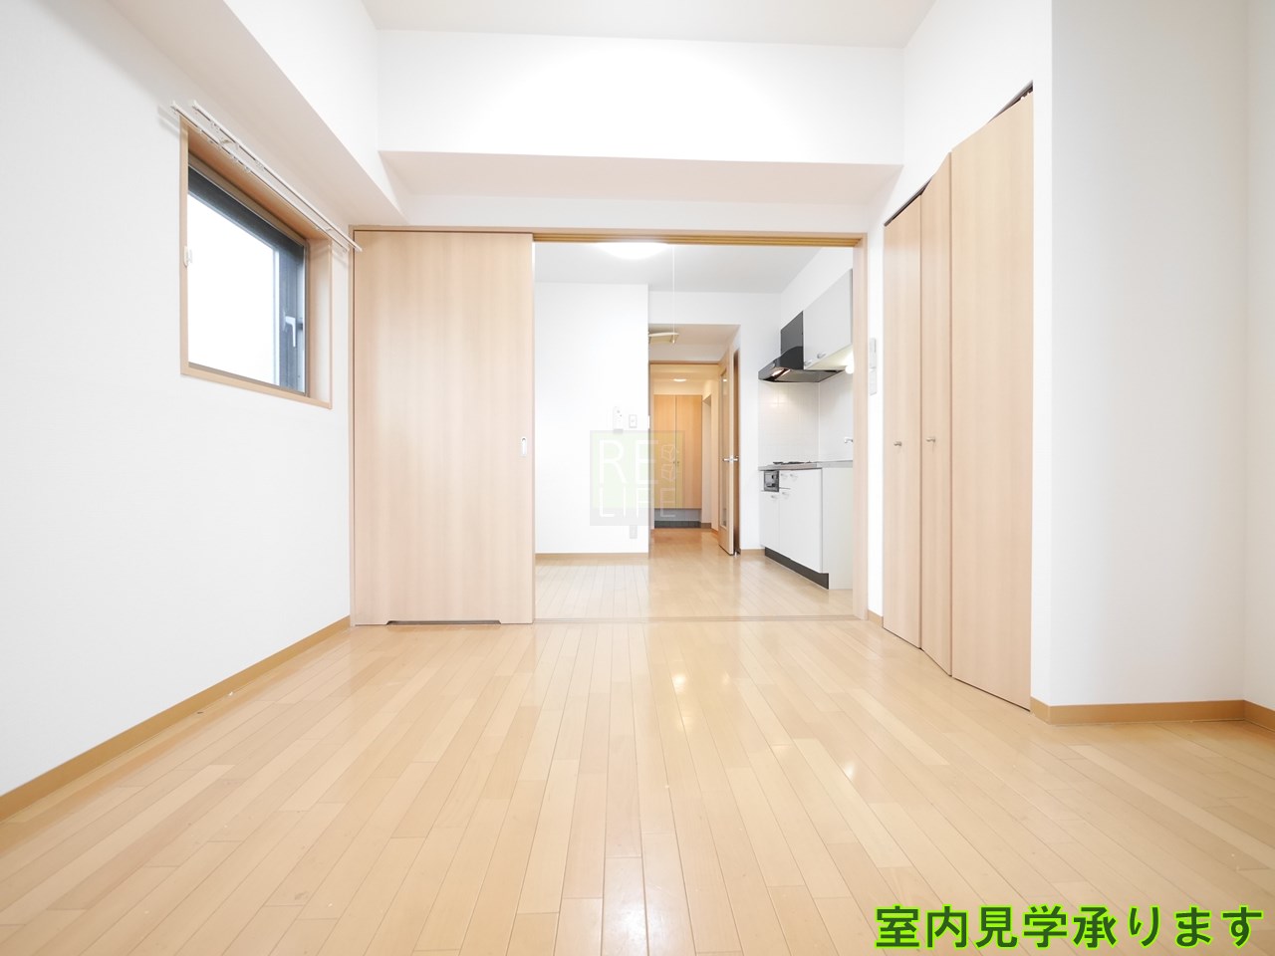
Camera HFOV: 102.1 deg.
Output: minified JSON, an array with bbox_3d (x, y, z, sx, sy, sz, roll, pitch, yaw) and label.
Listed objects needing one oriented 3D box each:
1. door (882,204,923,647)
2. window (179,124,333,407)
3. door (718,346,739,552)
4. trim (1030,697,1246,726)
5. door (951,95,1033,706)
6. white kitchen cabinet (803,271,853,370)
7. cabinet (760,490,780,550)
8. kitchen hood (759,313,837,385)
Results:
[{"bbox_3d":[1.258,-0.248,2.437,0.030,2.002,0.313,0,0,-2],"label":"door"},{"bbox_3d":[-1.542,-0.755,2.105,0.120,0.835,0.885,0,0,-2],"label":"window"},{"bbox_3d":[0.895,-0.259,5.315,0.045,1.994,0.708,0,0,0],"label":"door"},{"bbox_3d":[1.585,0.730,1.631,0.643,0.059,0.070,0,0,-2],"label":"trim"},{"bbox_3d":[1.252,-0.244,1.823,0.030,2.002,0.300,0,0,-17],"label":"door"},{"bbox_3d":[1.617,-1.166,3.961,0.362,0.516,0.909,0,0,-2],"label":"white kitchen cabinet"},{"bbox_3d":[1.463,0.367,4.687,0.540,0.531,0.585,0,0,-2],"label":"cabinet"},{"bbox_3d":[1.476,-1.175,4.695,0.581,0.501,0.578,0,0,-2],"label":"kitchen hood"}]

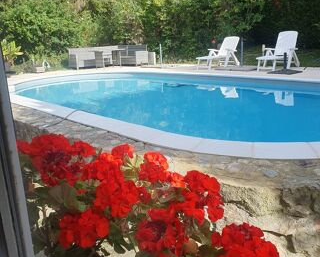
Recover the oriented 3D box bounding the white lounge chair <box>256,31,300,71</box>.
[{"bbox_3d":[3.168,-2.091,8.604,0.690,0.984,1.488,10,19,41],"label":"white lounge chair"}]

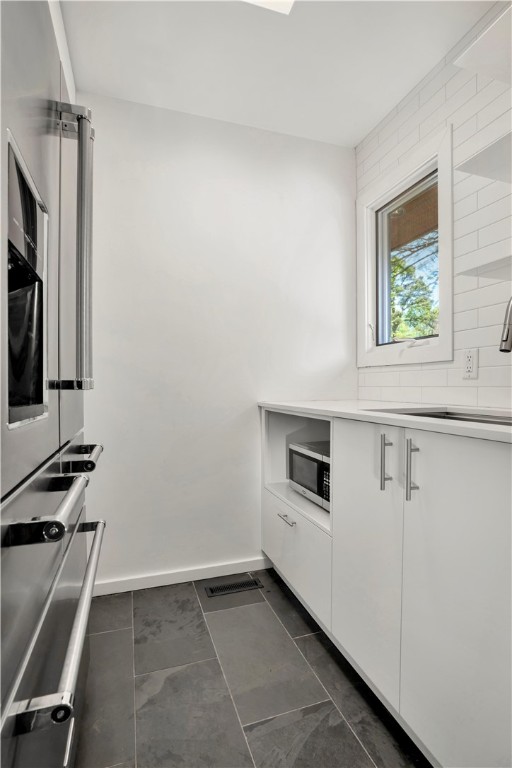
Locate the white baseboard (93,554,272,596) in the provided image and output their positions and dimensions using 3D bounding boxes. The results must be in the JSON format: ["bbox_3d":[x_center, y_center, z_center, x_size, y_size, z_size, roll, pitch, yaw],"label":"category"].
[{"bbox_3d":[-0.379,1.012,1.917,1.034,0.072,0.015,1,-1,-19],"label":"white baseboard"}]

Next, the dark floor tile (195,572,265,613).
[{"bbox_3d":[-0.141,1.054,1.838,0.306,0.012,0.290,1,-1,-19],"label":"dark floor tile"}]

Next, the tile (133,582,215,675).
[{"bbox_3d":[-0.382,1.047,1.602,0.306,0.012,0.577,1,-1,-19],"label":"tile"}]

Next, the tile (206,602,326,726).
[{"bbox_3d":[0.005,1.046,1.421,0.306,0.012,0.594,1,-1,-19],"label":"tile"}]

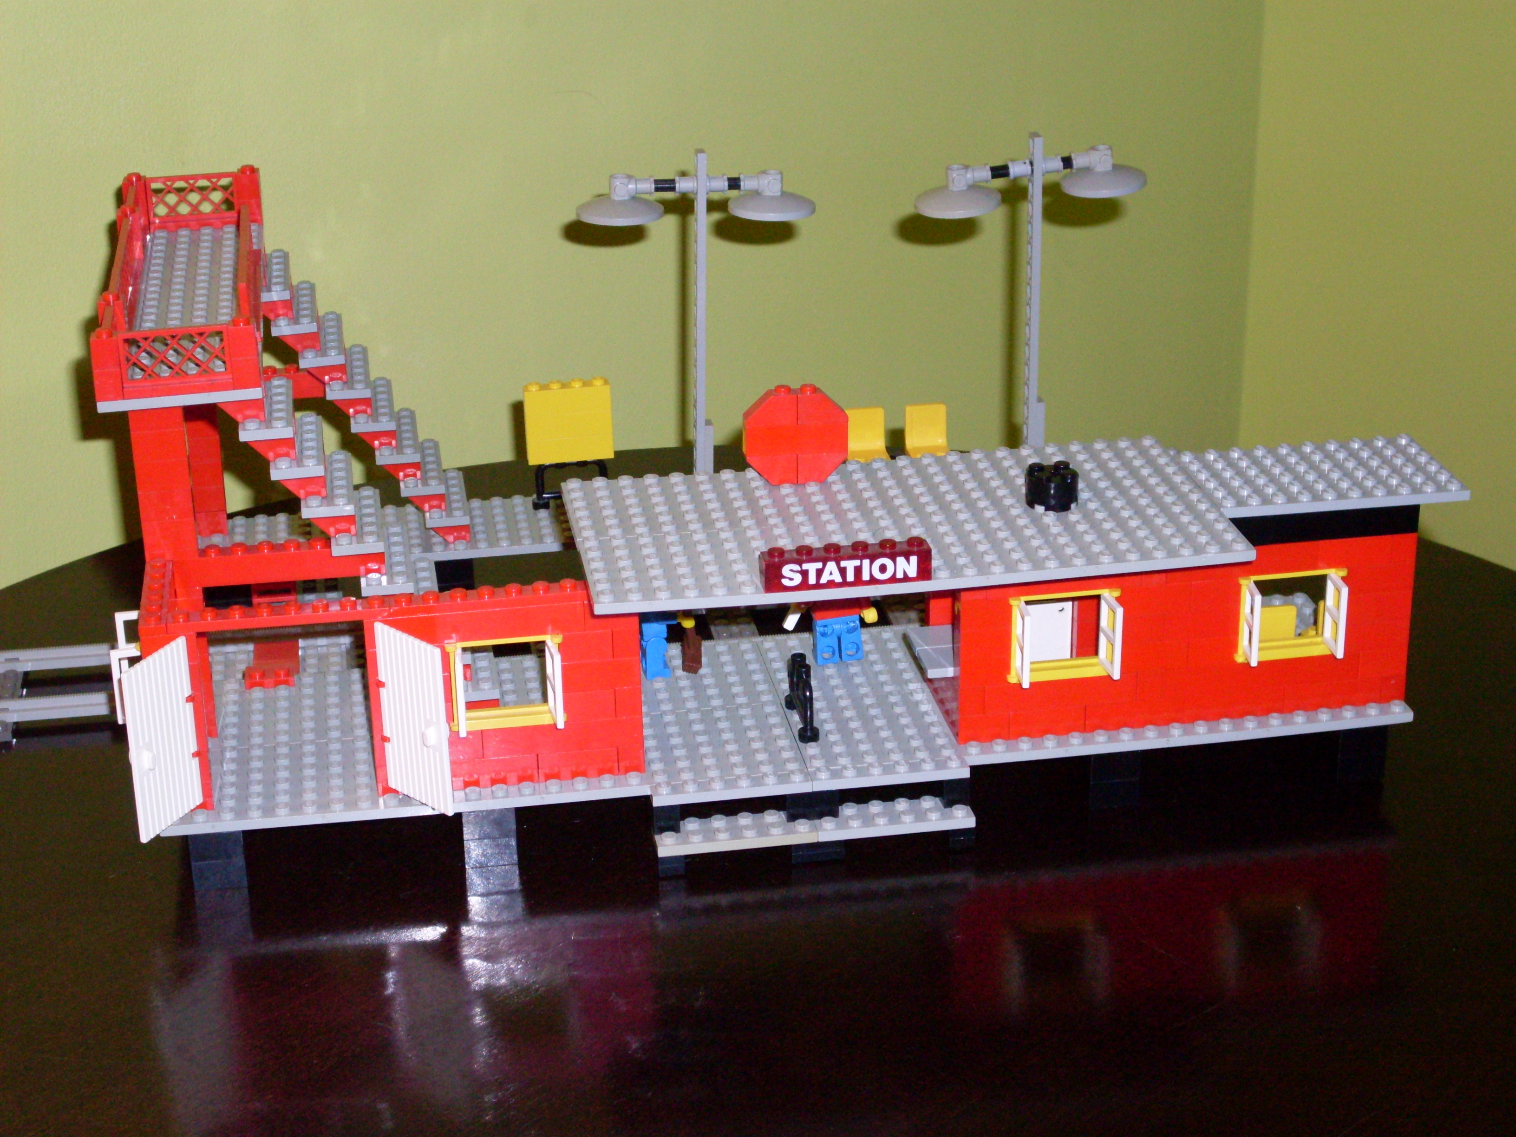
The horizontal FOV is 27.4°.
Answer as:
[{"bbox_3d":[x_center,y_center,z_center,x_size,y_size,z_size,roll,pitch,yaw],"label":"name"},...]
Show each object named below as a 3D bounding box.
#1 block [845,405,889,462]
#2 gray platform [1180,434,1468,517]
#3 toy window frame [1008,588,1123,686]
[{"bbox_3d":[0.041,-0.049,1.175,0.016,0.020,0.016,-5,23,-8],"label":"block"},{"bbox_3d":[0.171,-0.028,0.965,0.086,0.005,0.048,-5,24,-9],"label":"gray platform"},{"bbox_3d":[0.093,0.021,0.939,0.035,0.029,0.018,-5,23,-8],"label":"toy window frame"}]

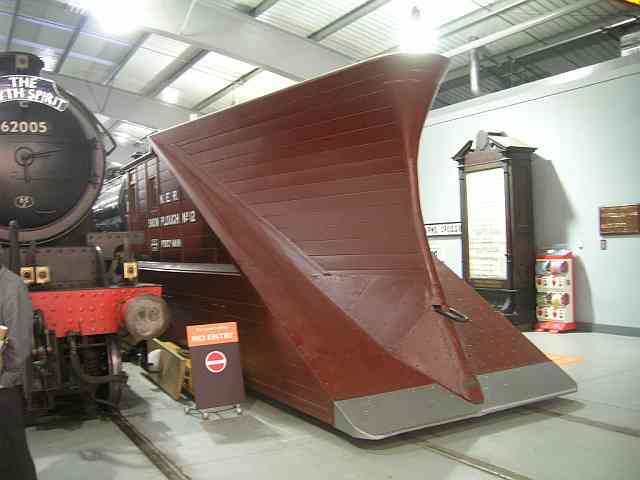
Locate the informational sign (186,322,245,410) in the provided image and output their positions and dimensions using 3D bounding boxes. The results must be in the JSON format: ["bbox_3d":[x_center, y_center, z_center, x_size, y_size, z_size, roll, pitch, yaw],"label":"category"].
[{"bbox_3d":[-0.965,1.155,5.820,0.500,0.760,0.120,-1,-13,-36],"label":"informational sign"}]

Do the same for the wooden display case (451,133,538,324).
[{"bbox_3d":[3.010,-0.150,10.750,0.750,3.350,1.220,-1,-1,-31],"label":"wooden display case"}]

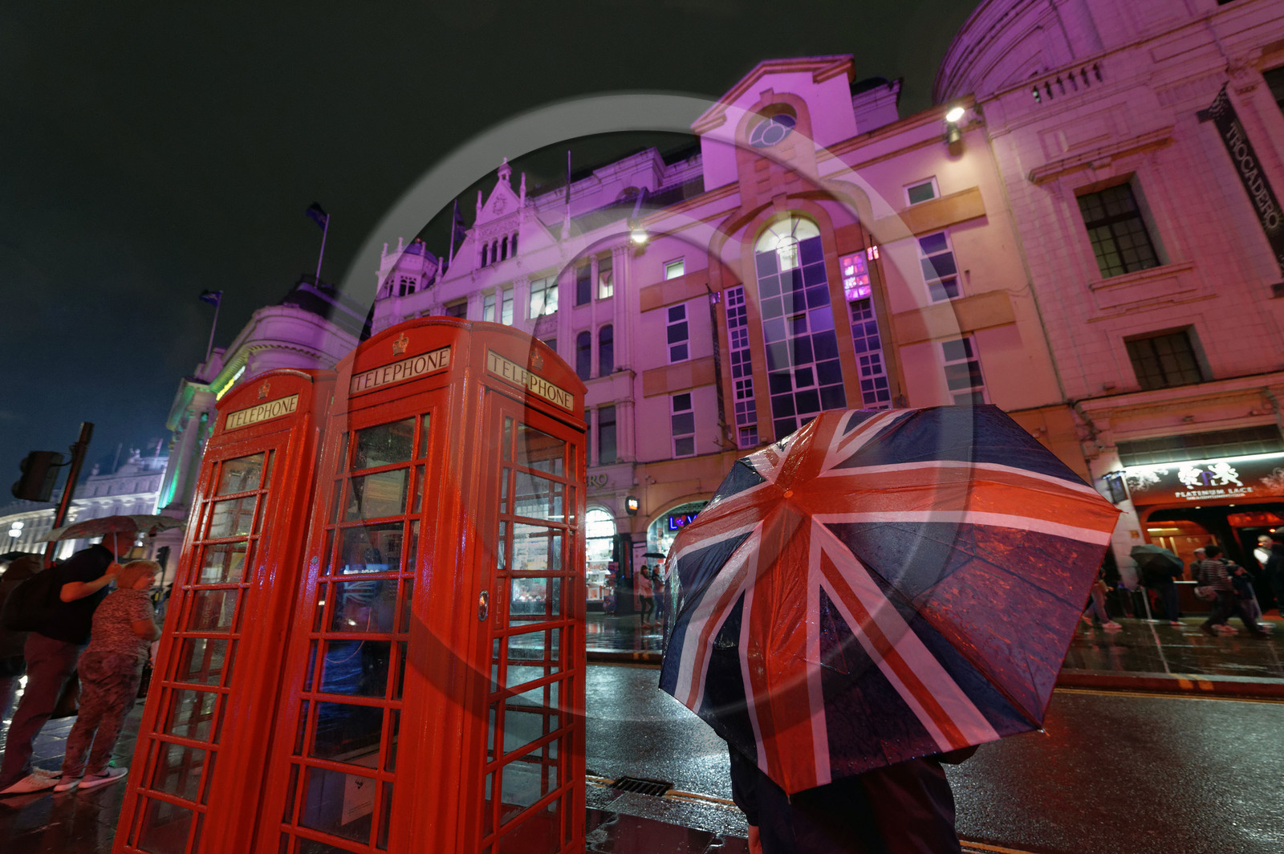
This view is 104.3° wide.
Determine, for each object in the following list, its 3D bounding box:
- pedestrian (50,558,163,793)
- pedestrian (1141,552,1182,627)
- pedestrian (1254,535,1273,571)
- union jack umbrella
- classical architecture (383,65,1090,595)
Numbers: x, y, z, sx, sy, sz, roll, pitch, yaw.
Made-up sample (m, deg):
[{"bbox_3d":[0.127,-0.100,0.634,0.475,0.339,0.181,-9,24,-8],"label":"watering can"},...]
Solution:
[{"bbox_3d":[-4.126,1.895,3.949,0.520,1.580,0.470,-7,-18,18],"label":"pedestrian"},{"bbox_3d":[12.181,3.737,11.717,0.470,1.600,0.500,-15,-21,37],"label":"pedestrian"},{"bbox_3d":[14.532,3.395,11.348,0.360,1.780,0.520,7,-19,-27],"label":"pedestrian"},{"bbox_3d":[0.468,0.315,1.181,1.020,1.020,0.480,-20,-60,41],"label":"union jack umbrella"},{"bbox_3d":[0.210,-2.543,28.012,32.400,23.600,12.000,-10,-18,25],"label":"classical architecture"}]

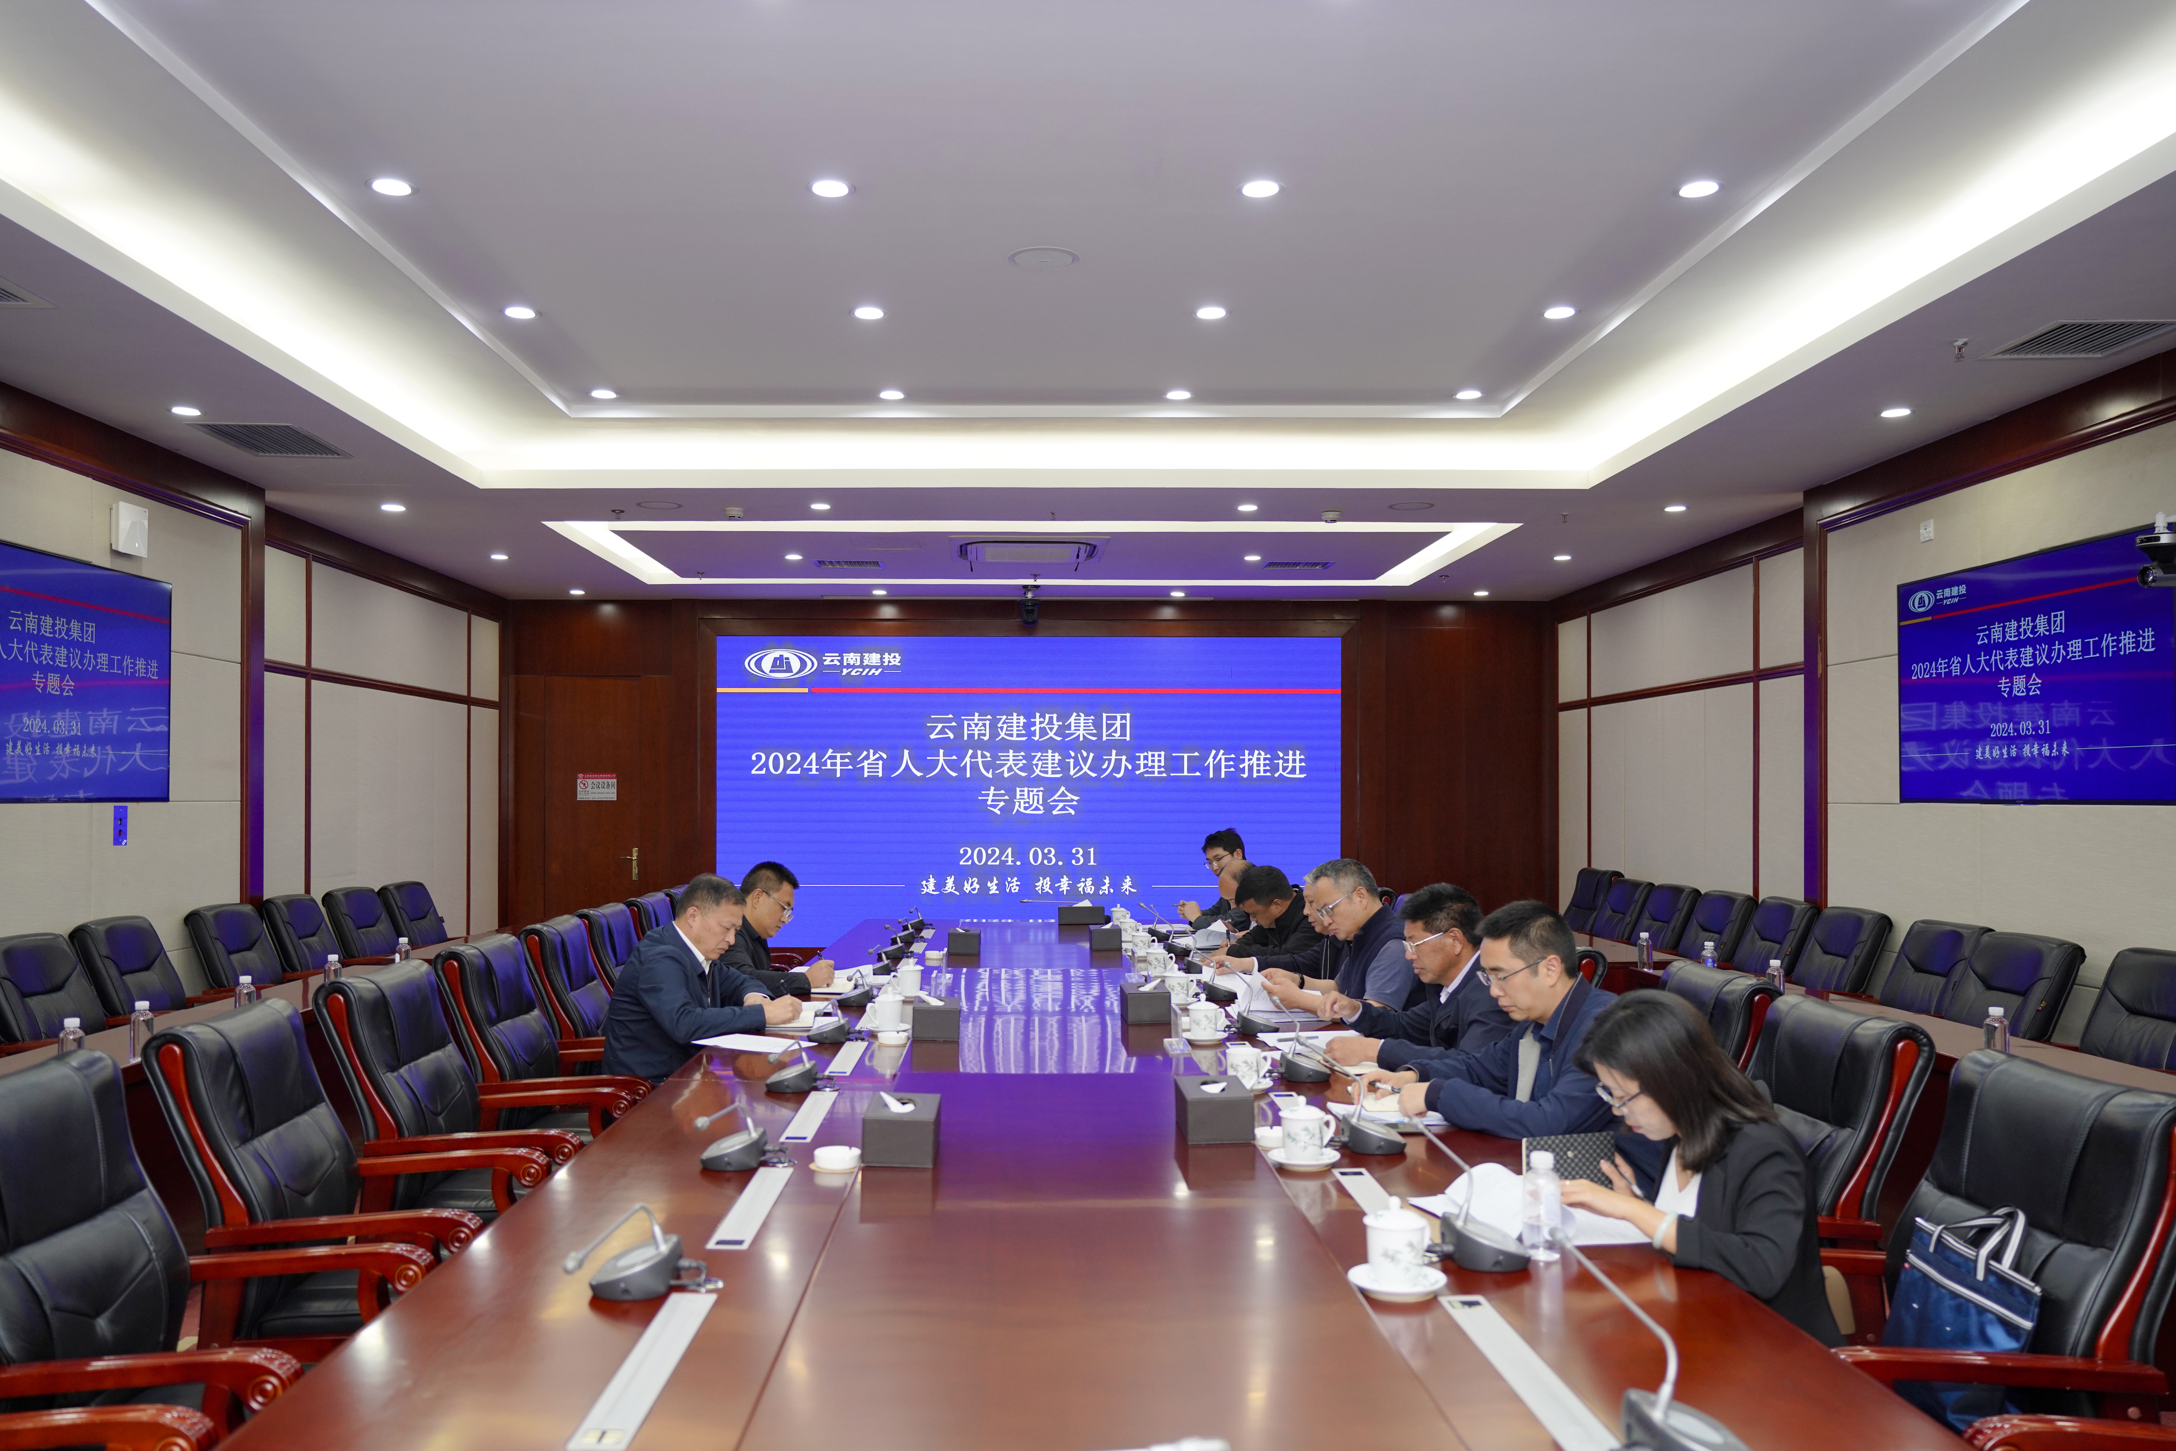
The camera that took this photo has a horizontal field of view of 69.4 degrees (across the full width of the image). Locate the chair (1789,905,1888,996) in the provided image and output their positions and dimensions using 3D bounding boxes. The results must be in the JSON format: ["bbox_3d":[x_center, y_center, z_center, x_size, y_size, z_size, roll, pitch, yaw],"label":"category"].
[{"bbox_3d":[2.997,1.317,6.709,0.620,1.000,0.610,0,-2,-4],"label":"chair"}]

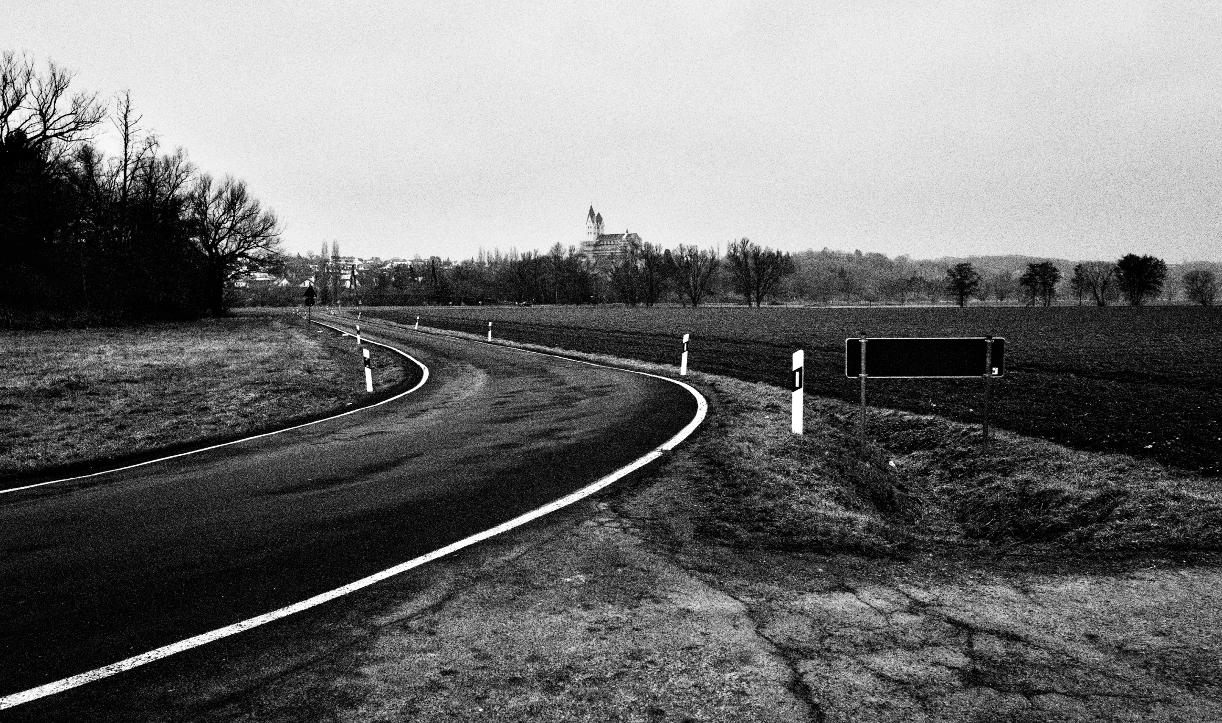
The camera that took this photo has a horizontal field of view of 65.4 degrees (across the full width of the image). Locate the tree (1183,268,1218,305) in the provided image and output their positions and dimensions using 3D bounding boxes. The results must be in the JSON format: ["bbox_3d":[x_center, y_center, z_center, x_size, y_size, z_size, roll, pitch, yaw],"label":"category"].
[{"bbox_3d":[179.522,-22.713,290.000,10.443,11.357,9.920,2,4,32],"label":"tree"}]

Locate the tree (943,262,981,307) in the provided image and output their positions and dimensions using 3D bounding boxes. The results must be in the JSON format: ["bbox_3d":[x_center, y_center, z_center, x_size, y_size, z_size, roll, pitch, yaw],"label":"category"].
[{"bbox_3d":[97.843,-21.420,265.000,10.574,12.772,10.045,1,4,20],"label":"tree"}]

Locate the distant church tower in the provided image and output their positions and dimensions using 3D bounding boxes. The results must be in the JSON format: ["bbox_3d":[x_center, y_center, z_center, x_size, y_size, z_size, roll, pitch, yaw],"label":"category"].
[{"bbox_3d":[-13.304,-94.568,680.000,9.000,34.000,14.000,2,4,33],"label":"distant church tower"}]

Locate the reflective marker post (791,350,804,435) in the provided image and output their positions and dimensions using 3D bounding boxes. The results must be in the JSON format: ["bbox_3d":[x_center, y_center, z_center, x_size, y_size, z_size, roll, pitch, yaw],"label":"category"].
[{"bbox_3d":[2.202,0.362,11.200,0.120,1.000,0.100,2,4,25],"label":"reflective marker post"}]

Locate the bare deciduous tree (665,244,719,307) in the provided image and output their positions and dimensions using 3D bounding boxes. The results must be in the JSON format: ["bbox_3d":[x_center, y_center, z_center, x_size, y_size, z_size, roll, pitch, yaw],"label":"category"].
[{"bbox_3d":[22.344,-23.677,262.000,14.534,17.100,13.807,0,4,5],"label":"bare deciduous tree"}]

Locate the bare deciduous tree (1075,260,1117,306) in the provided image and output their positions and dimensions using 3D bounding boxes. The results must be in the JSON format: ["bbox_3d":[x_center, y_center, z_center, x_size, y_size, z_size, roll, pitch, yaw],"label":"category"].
[{"bbox_3d":[140.300,-22.643,275.000,11.776,12.978,11.187,2,4,27],"label":"bare deciduous tree"}]

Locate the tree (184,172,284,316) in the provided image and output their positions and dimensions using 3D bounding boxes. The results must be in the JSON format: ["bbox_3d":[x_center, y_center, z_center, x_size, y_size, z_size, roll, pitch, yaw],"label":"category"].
[{"bbox_3d":[-46.705,-14.515,118.000,11.484,17.536,10.910,-1,4,-22],"label":"tree"}]

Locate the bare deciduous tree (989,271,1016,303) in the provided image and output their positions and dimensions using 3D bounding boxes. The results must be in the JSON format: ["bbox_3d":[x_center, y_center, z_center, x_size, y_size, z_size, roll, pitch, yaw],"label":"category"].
[{"bbox_3d":[135.914,-26.012,330.000,8.992,11.266,8.543,1,4,22],"label":"bare deciduous tree"}]

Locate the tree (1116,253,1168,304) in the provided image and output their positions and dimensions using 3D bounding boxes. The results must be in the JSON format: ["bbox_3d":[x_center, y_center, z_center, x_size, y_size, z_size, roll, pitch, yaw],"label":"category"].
[{"bbox_3d":[150.346,-23.180,270.000,14.452,14.640,13.730,2,4,29],"label":"tree"}]

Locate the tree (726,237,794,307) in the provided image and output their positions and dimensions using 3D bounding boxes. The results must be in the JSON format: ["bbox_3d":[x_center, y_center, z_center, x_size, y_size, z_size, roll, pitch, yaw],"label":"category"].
[{"bbox_3d":[39.255,-23.597,250.000,17.518,18.325,16.642,1,4,9],"label":"tree"}]

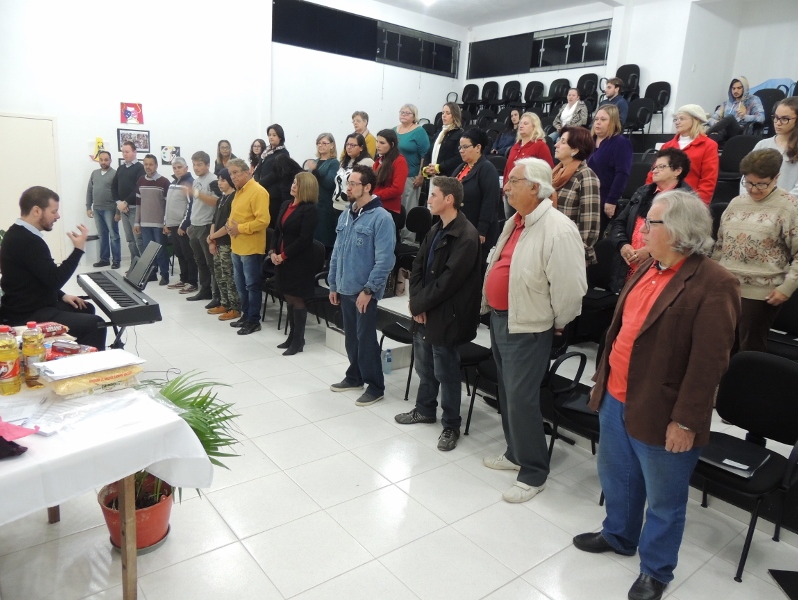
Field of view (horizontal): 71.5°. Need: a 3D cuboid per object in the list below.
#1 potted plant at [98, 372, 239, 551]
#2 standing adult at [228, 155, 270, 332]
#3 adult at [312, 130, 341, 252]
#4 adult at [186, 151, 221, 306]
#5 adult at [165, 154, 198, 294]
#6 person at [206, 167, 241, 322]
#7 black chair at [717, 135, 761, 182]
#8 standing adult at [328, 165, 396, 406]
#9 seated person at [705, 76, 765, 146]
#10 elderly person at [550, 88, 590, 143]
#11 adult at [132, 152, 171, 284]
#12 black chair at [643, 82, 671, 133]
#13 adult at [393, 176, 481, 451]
[{"bbox_3d":[-1.067,0.680,2.570,0.600,0.780,0.580,-3,14,-26],"label":"potted plant"},{"bbox_3d":[-1.535,-0.542,5.649,0.540,1.730,0.420,14,17,39],"label":"standing adult"},{"bbox_3d":[-0.920,-1.139,6.736,0.460,1.697,0.340,13,16,35],"label":"adult"},{"bbox_3d":[-2.317,-0.833,6.608,0.550,1.780,0.480,14,16,38],"label":"adult"},{"bbox_3d":[-2.863,-0.980,7.289,0.520,1.700,0.380,9,14,24],"label":"adult"},{"bbox_3d":[-1.958,-0.641,6.243,0.460,1.640,0.340,12,15,32],"label":"person"},{"bbox_3d":[3.526,-1.344,5.886,0.560,0.870,0.540,-7,17,-38],"label":"black chair"},{"bbox_3d":[-0.270,-0.109,4.124,0.350,1.740,0.520,-8,17,-41],"label":"standing adult"},{"bbox_3d":[4.472,-2.436,7.388,0.780,1.080,0.660,-7,17,-38],"label":"seated person"},{"bbox_3d":[2.723,-2.780,9.048,0.660,1.304,0.500,-7,17,-38],"label":"elderly person"},{"bbox_3d":[-3.384,-1.124,7.743,0.520,1.750,0.330,4,13,1],"label":"adult"},{"bbox_3d":[4.336,-3.310,9.598,0.560,0.910,0.510,-7,17,-38],"label":"black chair"},{"bbox_3d":[0.277,0.071,3.568,0.400,1.690,0.520,-6,16,-35],"label":"adult"}]

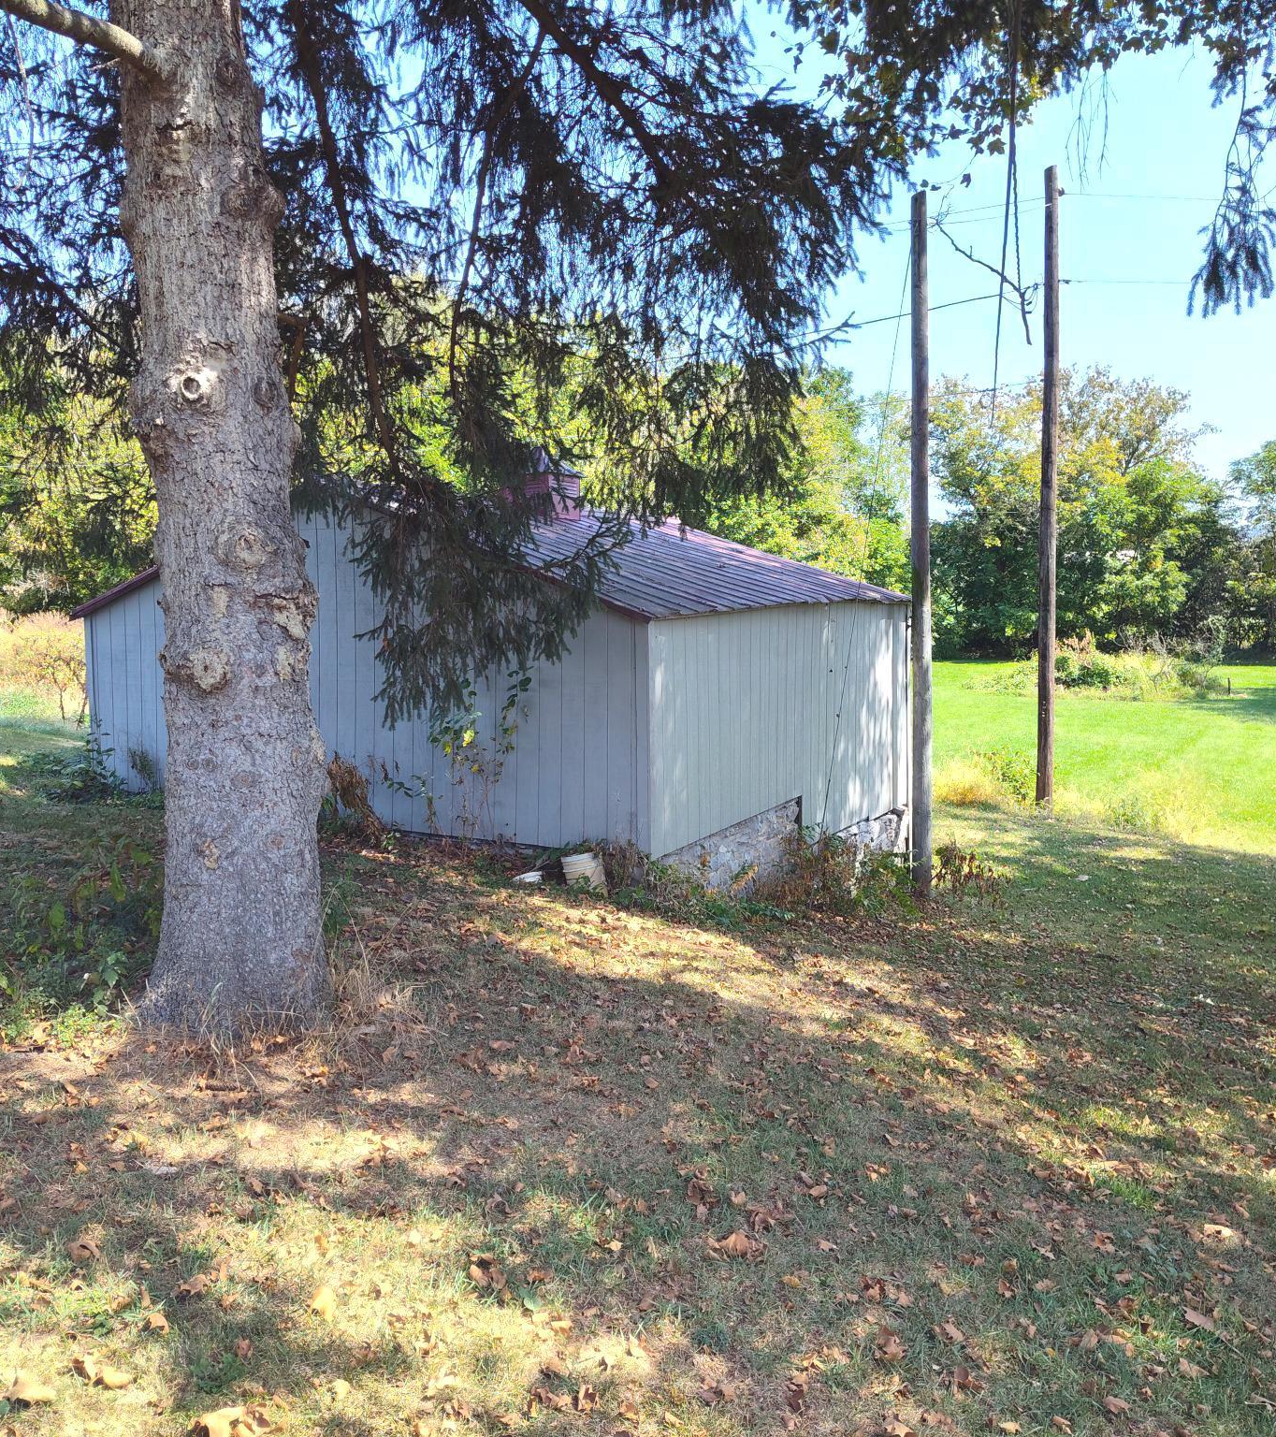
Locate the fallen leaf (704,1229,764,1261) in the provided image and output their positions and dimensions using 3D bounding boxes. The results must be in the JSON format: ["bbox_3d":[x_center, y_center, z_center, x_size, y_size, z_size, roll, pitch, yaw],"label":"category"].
[{"bbox_3d":[0.253,1.378,3.330,0.153,0.042,0.090,0,6,0],"label":"fallen leaf"}]

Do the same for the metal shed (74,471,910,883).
[{"bbox_3d":[-1.139,-0.454,13.721,6.520,3.947,6.488,4,7,29],"label":"metal shed"}]

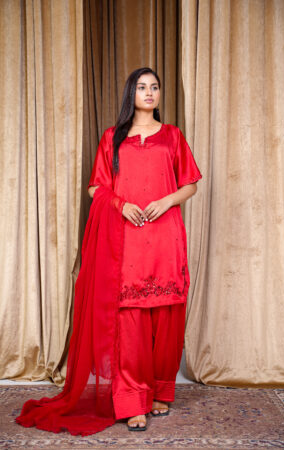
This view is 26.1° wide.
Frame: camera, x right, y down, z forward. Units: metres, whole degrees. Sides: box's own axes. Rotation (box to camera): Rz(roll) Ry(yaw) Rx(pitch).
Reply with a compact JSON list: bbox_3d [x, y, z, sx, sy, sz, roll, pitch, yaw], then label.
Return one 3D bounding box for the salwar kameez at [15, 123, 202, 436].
[{"bbox_3d":[-0.152,0.216,2.972,0.900,1.420,0.500,0,2,0],"label":"salwar kameez"}]

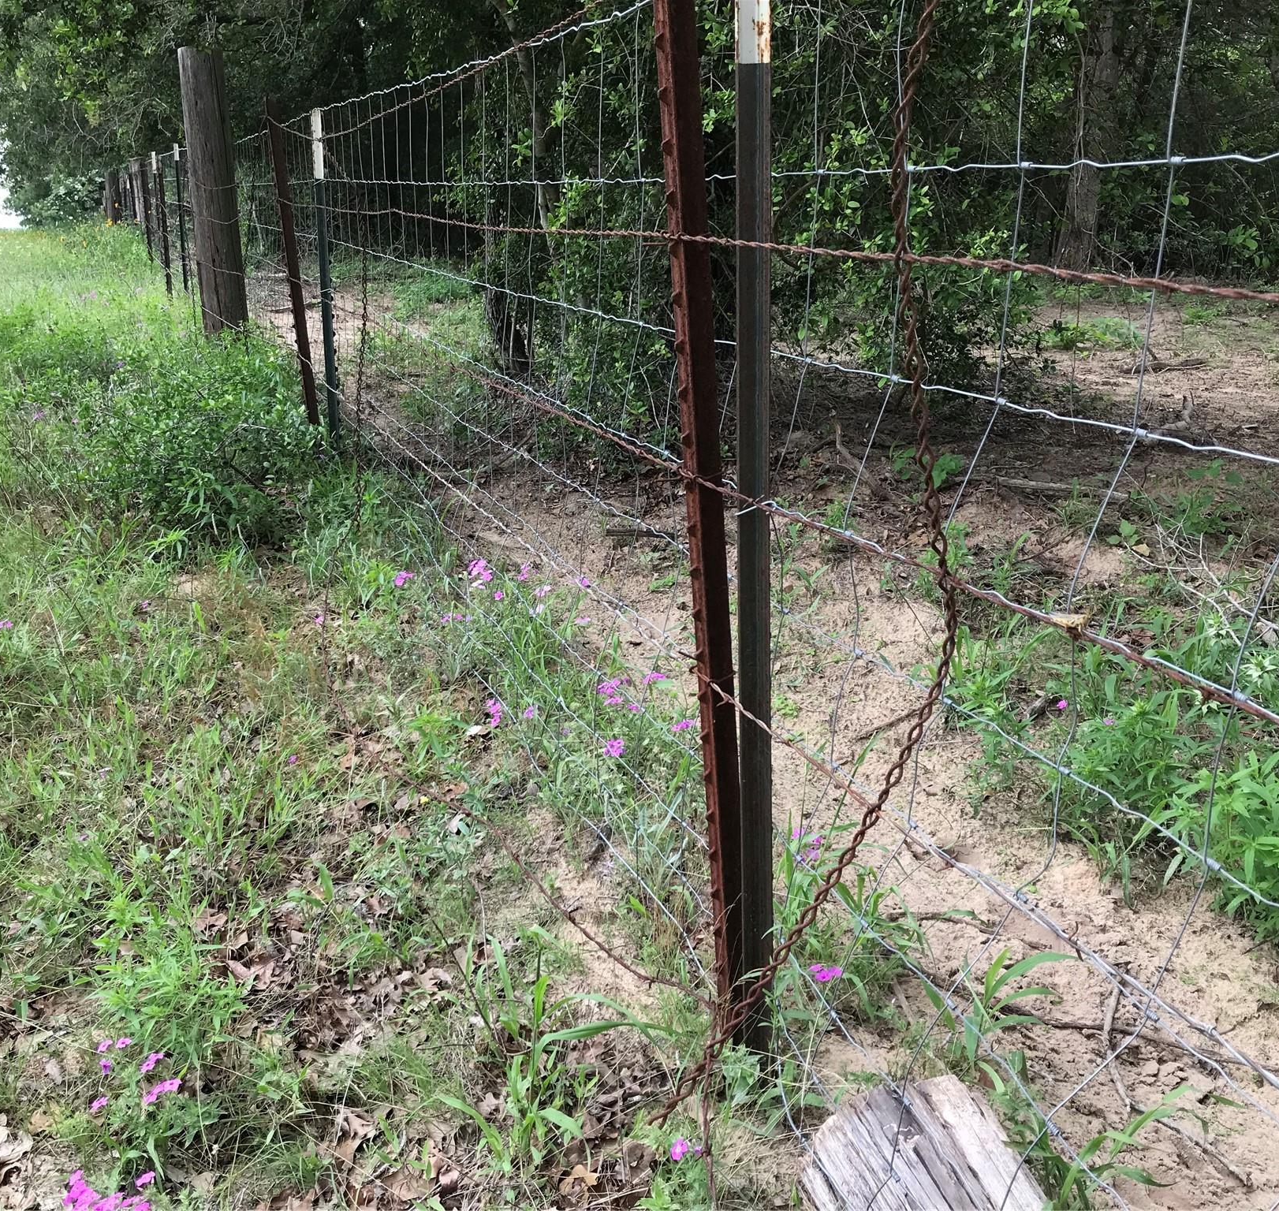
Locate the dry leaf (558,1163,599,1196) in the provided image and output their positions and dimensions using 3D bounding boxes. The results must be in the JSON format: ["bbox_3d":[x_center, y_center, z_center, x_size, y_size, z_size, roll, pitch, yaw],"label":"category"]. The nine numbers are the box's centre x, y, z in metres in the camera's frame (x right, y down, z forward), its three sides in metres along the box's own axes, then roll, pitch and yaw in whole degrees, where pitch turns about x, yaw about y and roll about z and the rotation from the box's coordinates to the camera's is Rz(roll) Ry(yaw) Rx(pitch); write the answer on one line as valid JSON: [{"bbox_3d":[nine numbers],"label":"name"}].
[{"bbox_3d":[-0.066,0.627,1.426,0.047,0.020,0.048,0,16,0],"label":"dry leaf"}]

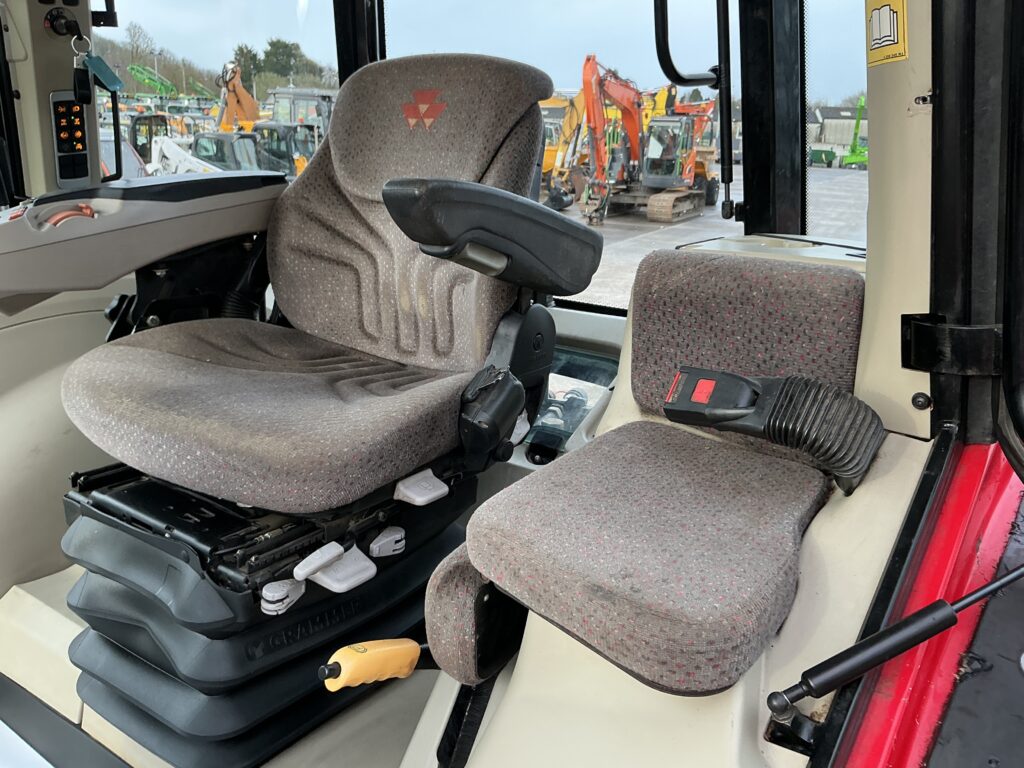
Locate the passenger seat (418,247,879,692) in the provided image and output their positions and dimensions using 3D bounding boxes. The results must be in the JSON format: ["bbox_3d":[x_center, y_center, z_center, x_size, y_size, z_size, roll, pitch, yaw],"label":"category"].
[{"bbox_3d":[0.180,0.080,1.045,0.410,0.450,0.430,16,22,39],"label":"passenger seat"}]

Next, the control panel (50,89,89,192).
[{"bbox_3d":[-0.763,-0.420,1.430,0.060,0.164,0.018,-15,23,-43],"label":"control panel"}]

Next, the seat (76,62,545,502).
[{"bbox_3d":[-0.279,-0.181,1.187,0.530,0.590,0.590,14,21,35],"label":"seat"}]

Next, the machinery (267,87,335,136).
[{"bbox_3d":[-4.700,-5.000,18.800,2.100,2.800,3.800,-1,17,-8],"label":"machinery"}]

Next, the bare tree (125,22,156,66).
[{"bbox_3d":[-58.463,-52.813,130.000,4.800,8.000,4.800,1,17,0],"label":"bare tree"}]

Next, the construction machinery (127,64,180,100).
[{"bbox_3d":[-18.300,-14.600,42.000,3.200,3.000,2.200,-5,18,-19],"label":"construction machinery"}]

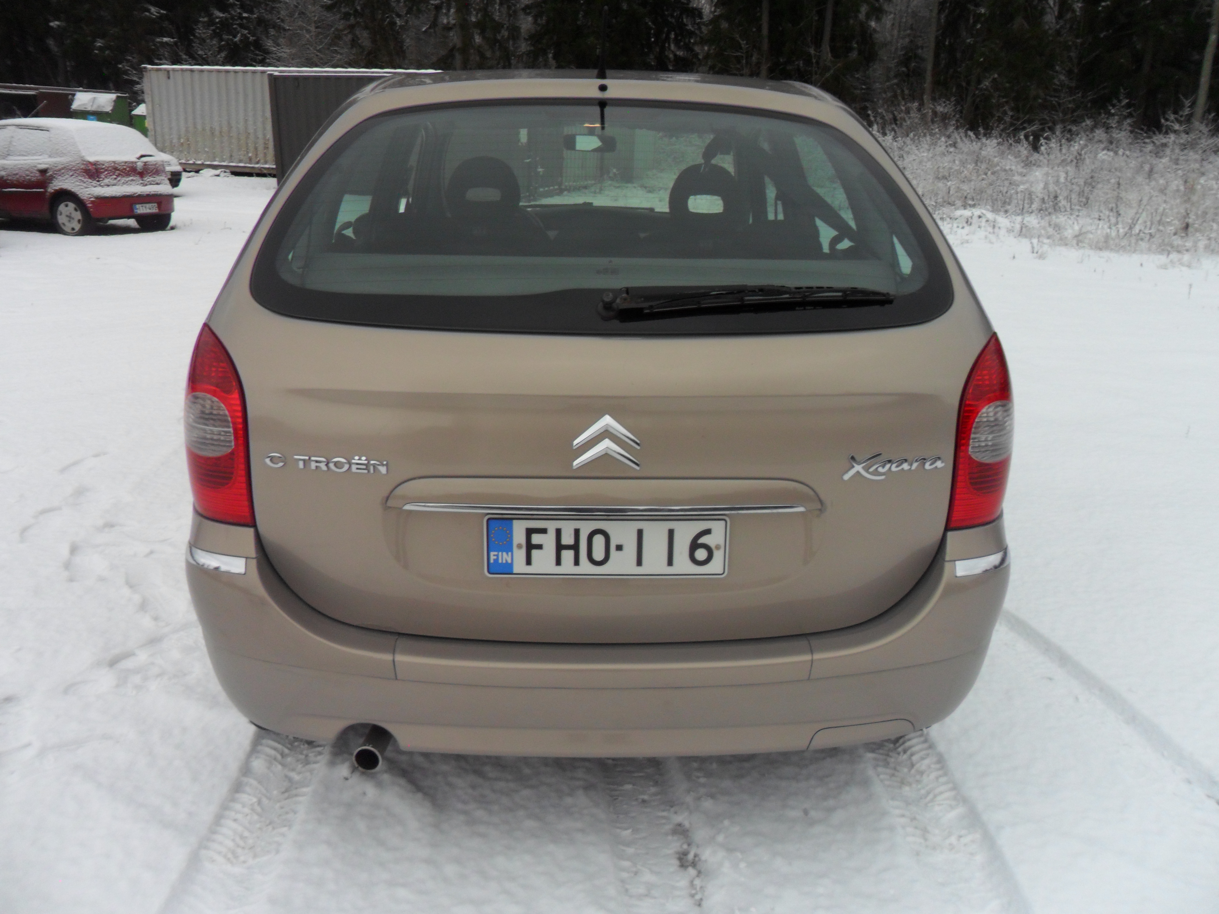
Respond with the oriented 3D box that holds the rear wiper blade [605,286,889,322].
[{"bbox_3d":[0.241,-0.262,1.621,0.505,0.058,0.062,-1,20,-6],"label":"rear wiper blade"}]

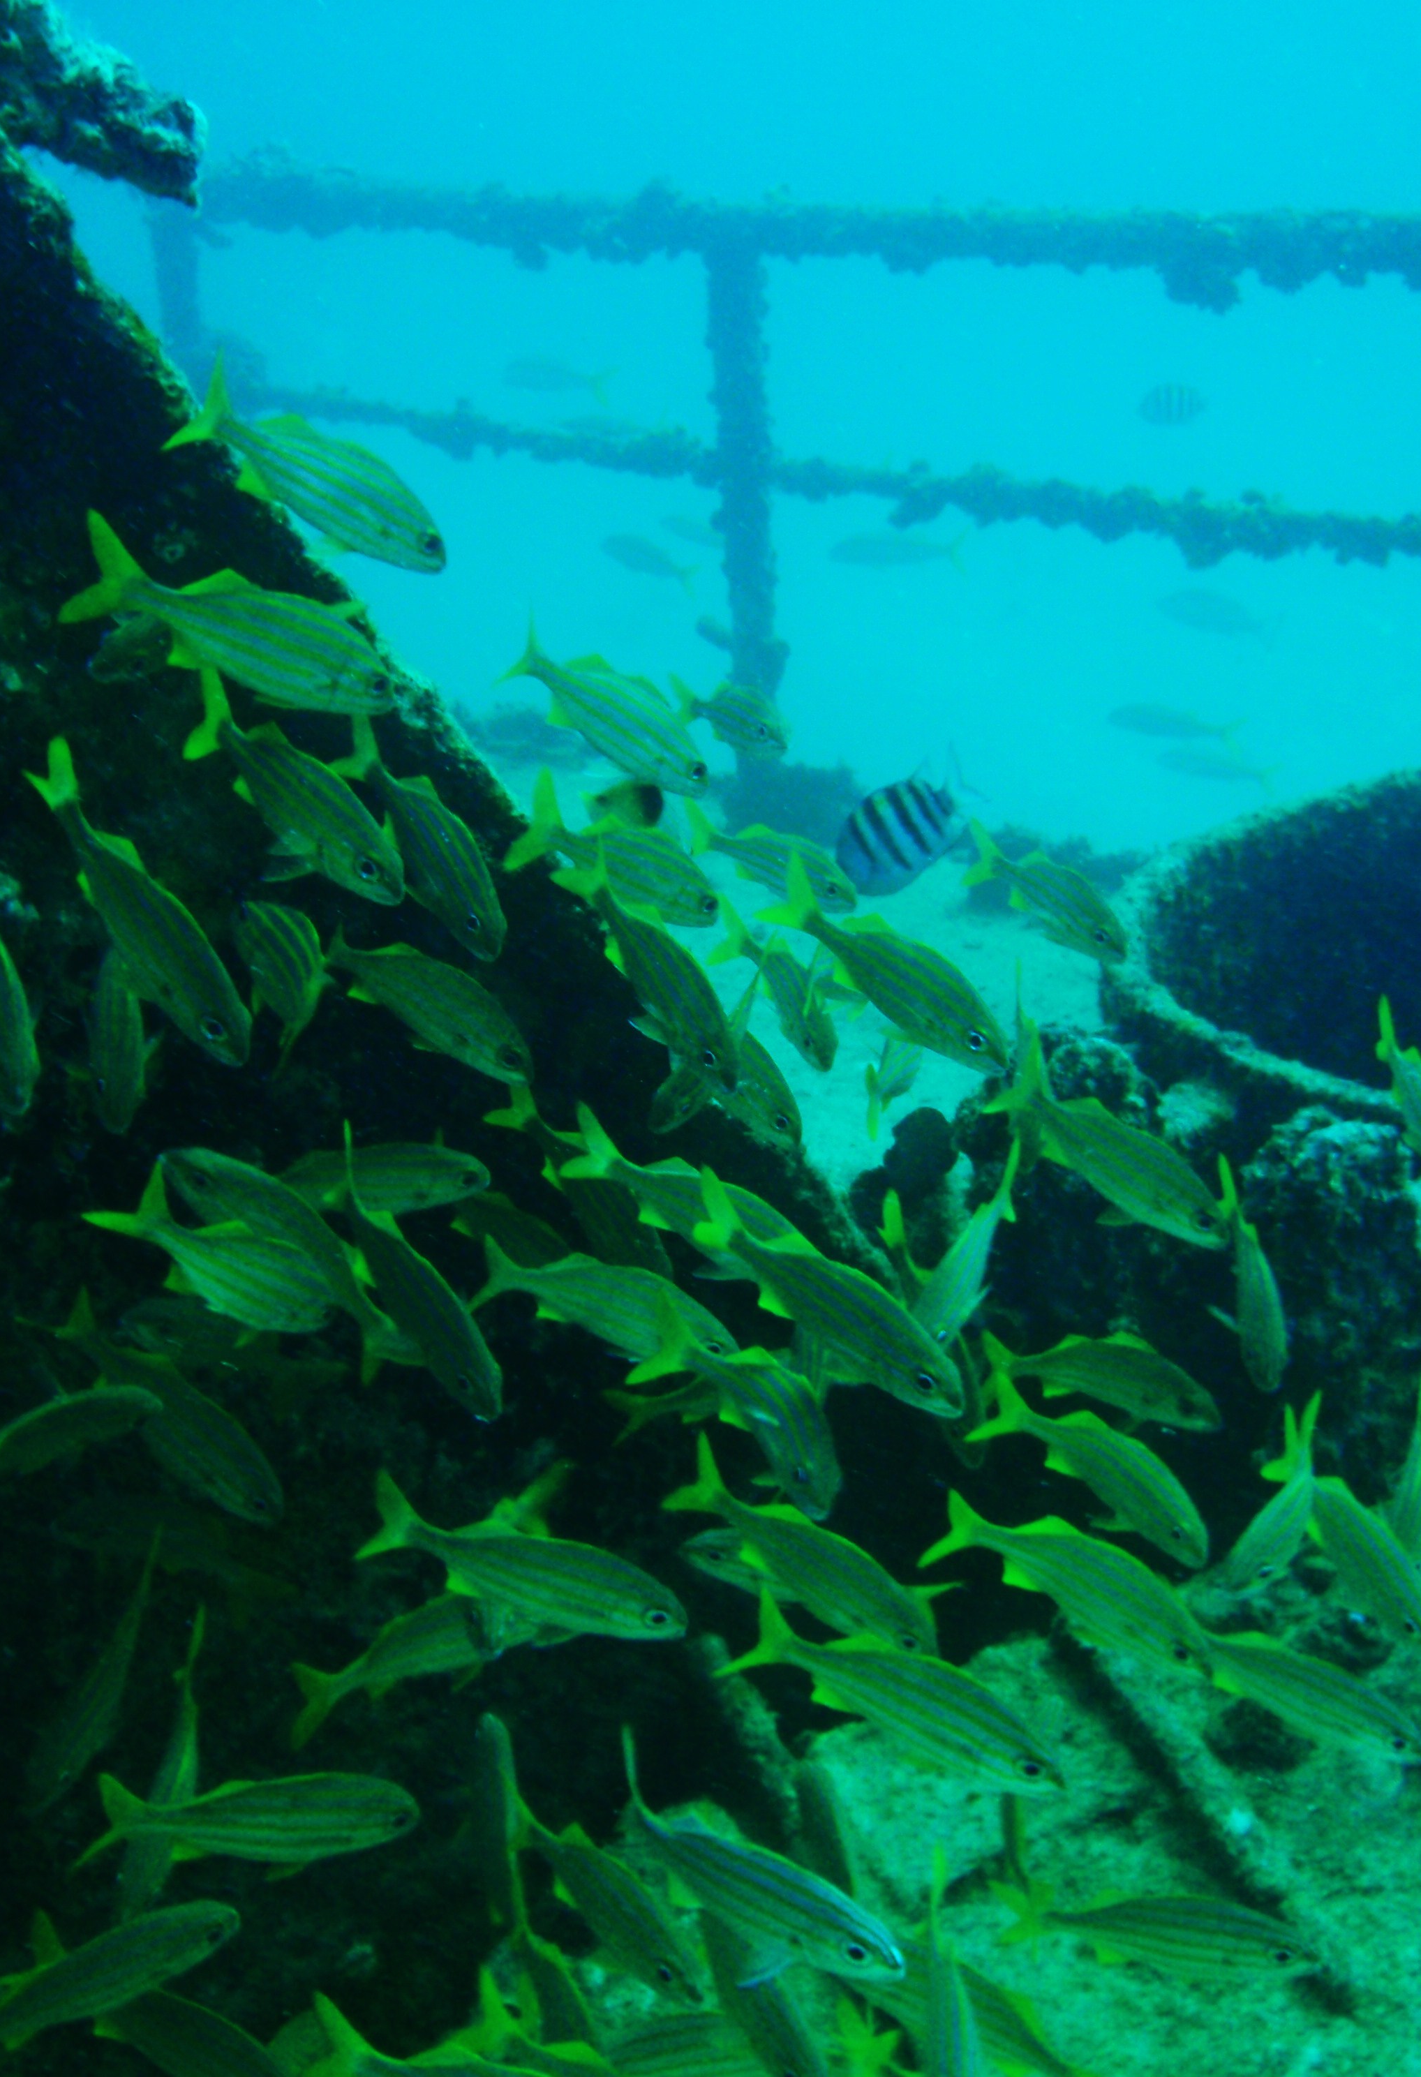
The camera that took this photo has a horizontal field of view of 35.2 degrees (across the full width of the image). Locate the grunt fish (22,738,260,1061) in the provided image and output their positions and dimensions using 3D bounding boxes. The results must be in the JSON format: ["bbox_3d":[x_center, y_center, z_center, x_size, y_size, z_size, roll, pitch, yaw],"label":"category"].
[{"bbox_3d":[-0.284,-0.069,1.120,0.064,0.195,0.033,-40,-19,32],"label":"grunt fish"}]

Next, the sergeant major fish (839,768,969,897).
[{"bbox_3d":[0.157,-0.171,1.800,0.150,0.085,0.032,-33,16,7],"label":"sergeant major fish"}]

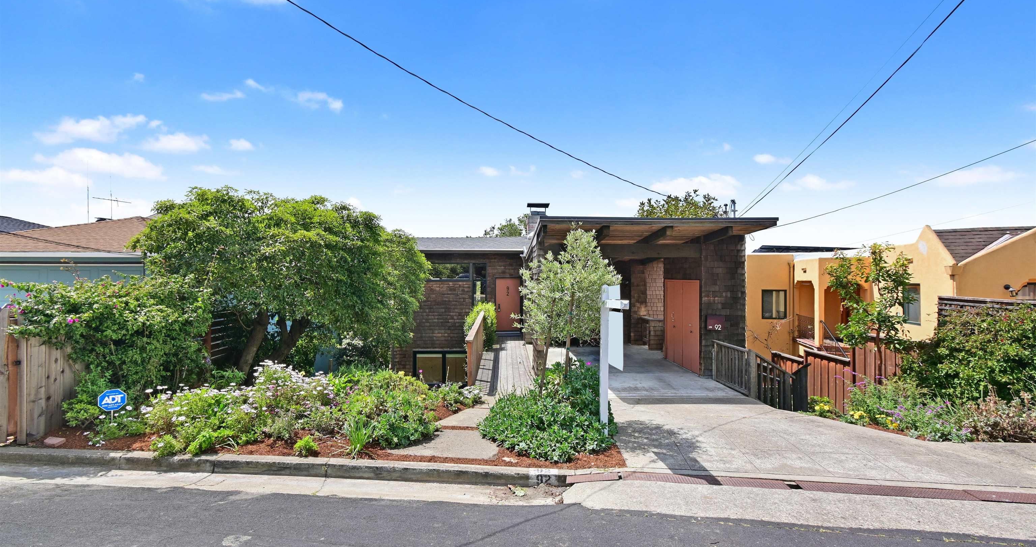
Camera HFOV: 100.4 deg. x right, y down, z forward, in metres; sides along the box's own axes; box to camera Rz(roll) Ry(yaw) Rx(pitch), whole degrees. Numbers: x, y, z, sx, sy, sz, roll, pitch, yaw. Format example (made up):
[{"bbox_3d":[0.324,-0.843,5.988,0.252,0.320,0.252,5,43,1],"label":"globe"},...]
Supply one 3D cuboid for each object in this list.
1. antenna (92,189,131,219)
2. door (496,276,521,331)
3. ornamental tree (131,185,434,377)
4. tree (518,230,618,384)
[{"bbox_3d":[-16.900,-2.950,18.000,0.700,1.400,1.400,0,0,30],"label":"antenna"},{"bbox_3d":[-0.370,1.200,16.600,0.920,2.040,0.060,0,0,-2],"label":"door"},{"bbox_3d":[-5.400,0.250,10.200,6.400,4.600,5.400,0,0,0],"label":"ornamental tree"},{"bbox_3d":[0.870,0.680,7.500,1.800,3.000,1.600,0,0,0],"label":"tree"}]

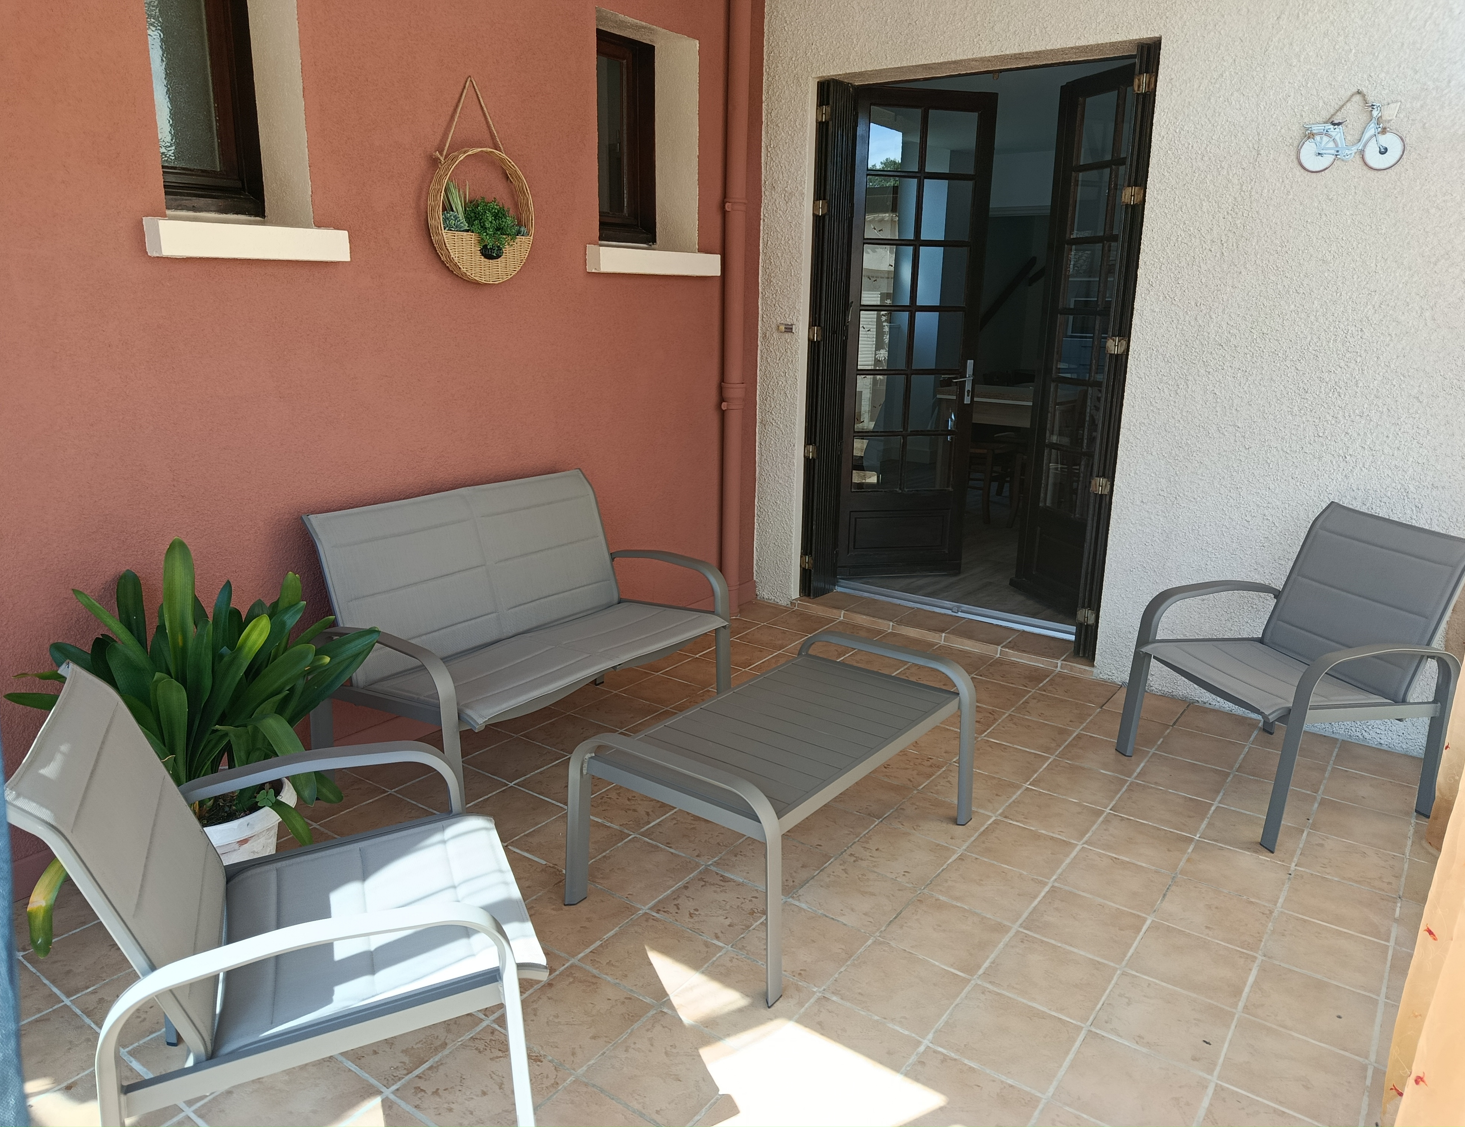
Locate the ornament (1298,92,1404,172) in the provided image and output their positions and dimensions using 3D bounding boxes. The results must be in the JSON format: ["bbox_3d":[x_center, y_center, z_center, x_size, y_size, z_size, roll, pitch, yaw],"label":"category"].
[{"bbox_3d":[1.977,-1.375,3.327,0.302,0.239,0.025,11,17,34],"label":"ornament"}]

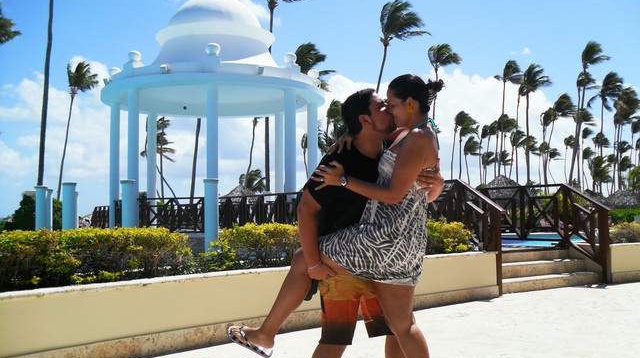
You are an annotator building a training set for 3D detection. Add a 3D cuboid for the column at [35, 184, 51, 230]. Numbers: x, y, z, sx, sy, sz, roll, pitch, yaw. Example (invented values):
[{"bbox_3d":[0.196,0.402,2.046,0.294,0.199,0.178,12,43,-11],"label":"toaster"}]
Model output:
[{"bbox_3d":[-7.749,0.988,17.976,0.362,1.511,0.362,1,-3,-23],"label":"column"}]

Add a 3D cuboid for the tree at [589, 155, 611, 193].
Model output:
[{"bbox_3d":[26.891,0.879,62.035,2.299,6.287,2.299,-2,-3,23],"label":"tree"}]

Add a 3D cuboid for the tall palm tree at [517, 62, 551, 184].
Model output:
[{"bbox_3d":[19.246,-3.246,57.258,2.995,14.107,2.695,-1,-3,19],"label":"tall palm tree"}]

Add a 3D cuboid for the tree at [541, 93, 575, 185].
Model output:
[{"bbox_3d":[22.301,-2.028,60.194,3.245,11.955,2.758,-2,-3,20],"label":"tree"}]

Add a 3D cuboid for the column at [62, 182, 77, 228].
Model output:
[{"bbox_3d":[-6.207,0.873,16.029,0.365,1.505,0.365,1,-3,-21],"label":"column"}]

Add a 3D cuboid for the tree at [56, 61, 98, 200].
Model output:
[{"bbox_3d":[-20.027,-2.943,53.250,3.481,13.609,2.611,1,-3,-21],"label":"tree"}]

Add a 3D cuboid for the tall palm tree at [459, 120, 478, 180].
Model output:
[{"bbox_3d":[18.120,-1.130,78.173,2.531,12.196,2.531,-1,-3,13],"label":"tall palm tree"}]

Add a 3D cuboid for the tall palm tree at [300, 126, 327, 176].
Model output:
[{"bbox_3d":[-0.687,-0.699,78.157,3.255,11.595,3.255,0,-3,-1],"label":"tall palm tree"}]

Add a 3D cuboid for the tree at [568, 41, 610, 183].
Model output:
[{"bbox_3d":[22.797,-4.010,54.294,3.588,15.256,2.871,-2,-3,23],"label":"tree"}]

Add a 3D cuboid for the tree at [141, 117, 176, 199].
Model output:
[{"bbox_3d":[-16.050,-1.049,64.161,3.561,10.969,3.204,0,-3,-14],"label":"tree"}]

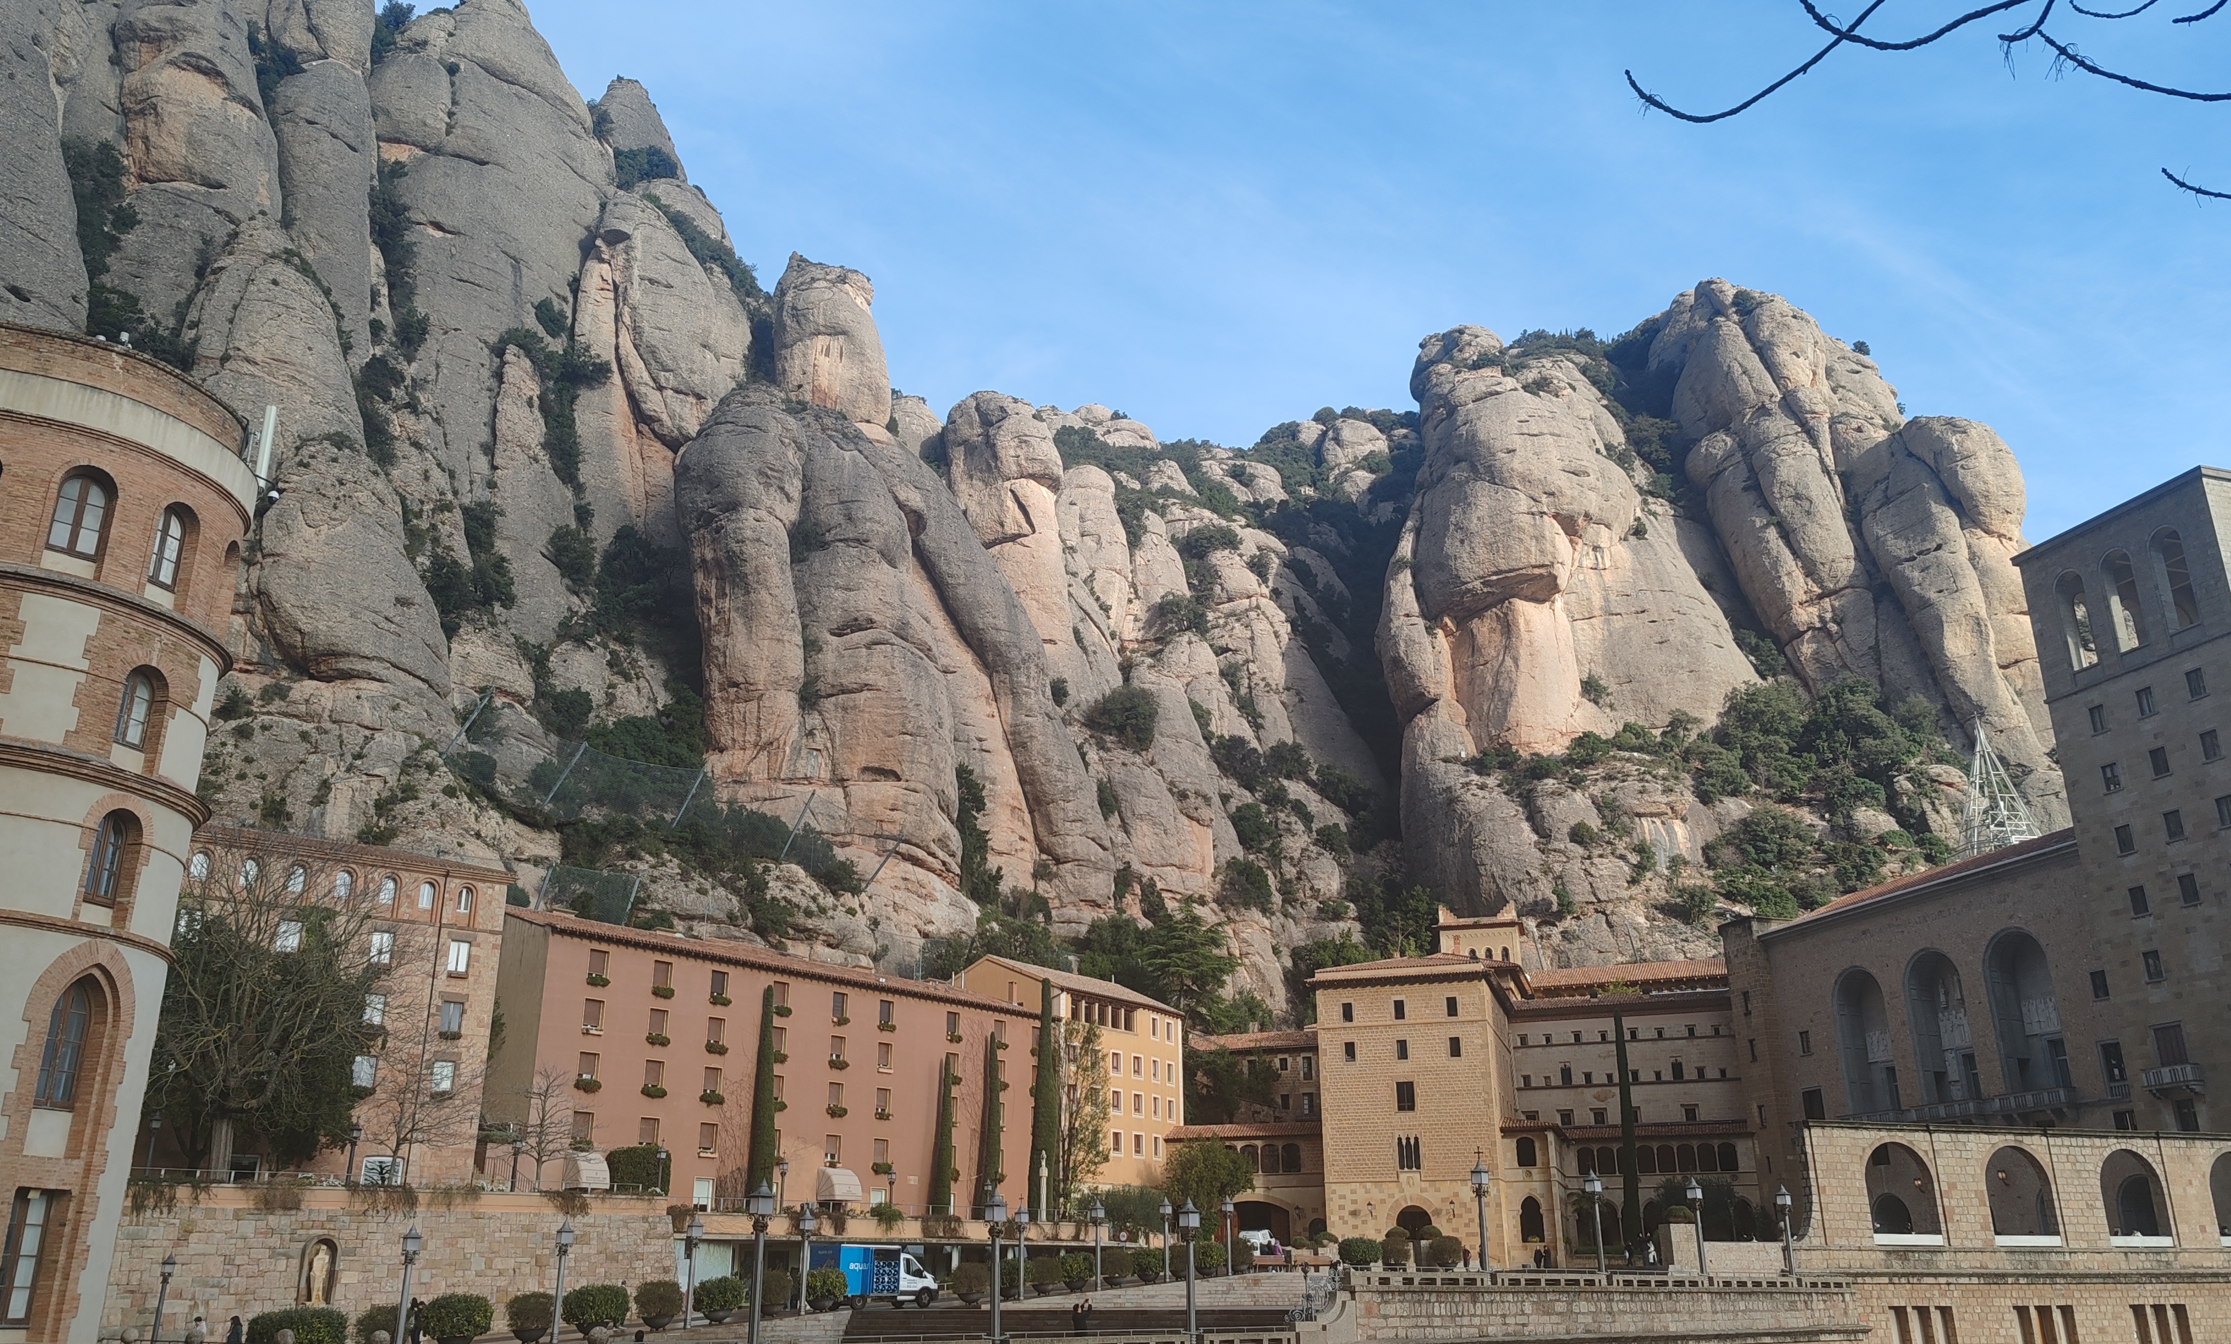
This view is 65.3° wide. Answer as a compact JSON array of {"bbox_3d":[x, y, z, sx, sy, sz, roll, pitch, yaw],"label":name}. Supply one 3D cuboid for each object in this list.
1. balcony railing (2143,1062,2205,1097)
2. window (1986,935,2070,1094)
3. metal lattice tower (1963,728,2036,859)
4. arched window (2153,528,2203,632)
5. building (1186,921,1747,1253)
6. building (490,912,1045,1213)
[{"bbox_3d":[59.407,22.738,97.558,1.050,1.037,3.227,6,-21,-17],"label":"balcony railing"},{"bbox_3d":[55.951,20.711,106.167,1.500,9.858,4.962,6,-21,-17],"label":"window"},{"bbox_3d":[71.976,9.663,143.212,6.000,12.000,6.000,7,-21,-19],"label":"metal lattice tower"},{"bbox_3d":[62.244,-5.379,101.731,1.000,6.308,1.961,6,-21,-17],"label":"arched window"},{"bbox_3d":[27.426,31.777,133.465,39.695,27.019,24.000,-7,-21,17],"label":"building"},{"bbox_3d":[-22.967,28.076,116.390,11.500,16.693,44.647,-15,-24,35],"label":"building"}]

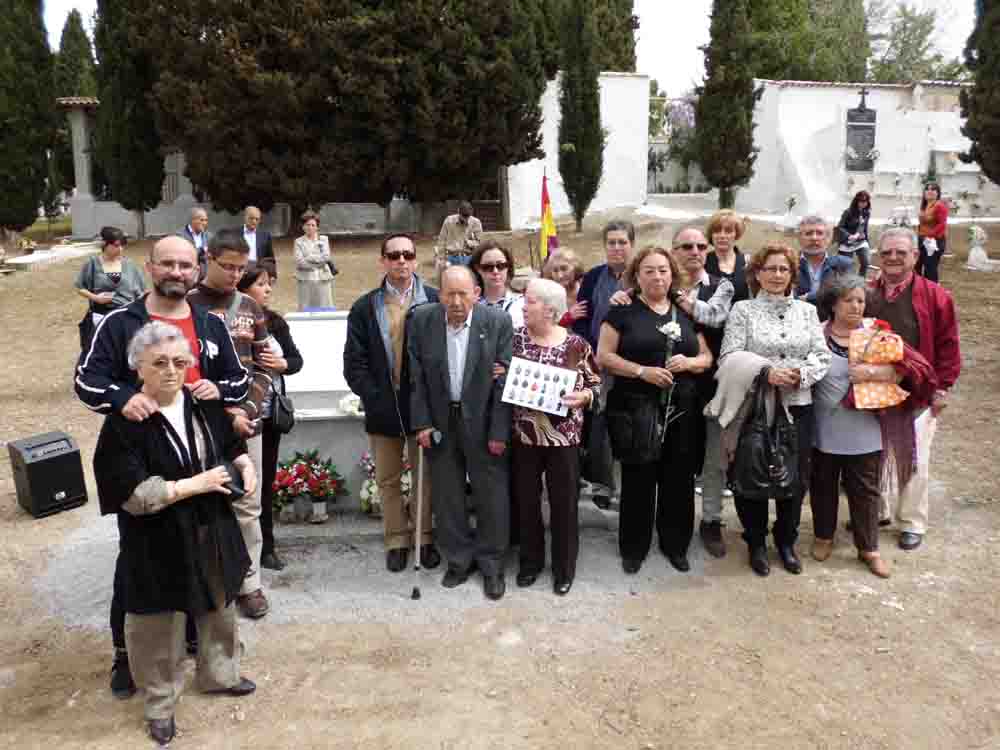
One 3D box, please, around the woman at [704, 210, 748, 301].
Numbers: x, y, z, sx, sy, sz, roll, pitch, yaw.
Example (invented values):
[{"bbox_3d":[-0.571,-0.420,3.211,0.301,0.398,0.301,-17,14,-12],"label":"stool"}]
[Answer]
[{"bbox_3d":[1.499,-0.253,4.949,0.460,1.660,0.320,1,6,13],"label":"woman"}]

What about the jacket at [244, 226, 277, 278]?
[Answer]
[{"bbox_3d":[-2.569,-1.186,7.923,0.490,0.750,0.290,0,6,3],"label":"jacket"}]

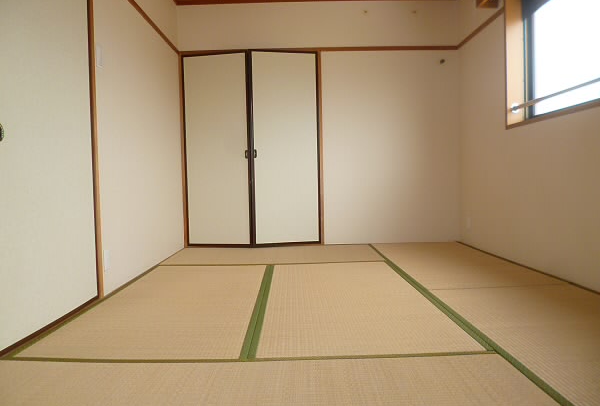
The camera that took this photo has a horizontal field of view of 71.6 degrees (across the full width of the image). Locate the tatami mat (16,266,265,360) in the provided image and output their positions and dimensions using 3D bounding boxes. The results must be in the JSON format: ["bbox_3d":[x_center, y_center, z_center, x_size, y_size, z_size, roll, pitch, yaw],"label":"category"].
[{"bbox_3d":[-0.625,0.517,2.306,0.793,0.028,1.666,-1,3,-1],"label":"tatami mat"}]

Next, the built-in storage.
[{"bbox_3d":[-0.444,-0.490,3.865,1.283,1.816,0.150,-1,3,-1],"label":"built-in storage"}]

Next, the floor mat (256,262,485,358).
[{"bbox_3d":[0.245,0.500,2.318,0.827,0.028,1.666,-1,3,-1],"label":"floor mat"}]

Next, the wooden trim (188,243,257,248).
[{"bbox_3d":[-0.755,0.406,3.896,0.627,0.035,0.040,-1,3,5],"label":"wooden trim"}]

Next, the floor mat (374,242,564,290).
[{"bbox_3d":[1.092,0.437,3.155,0.832,0.028,1.615,-1,3,-1],"label":"floor mat"}]

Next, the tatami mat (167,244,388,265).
[{"bbox_3d":[-0.199,0.439,3.544,1.740,0.028,0.802,-1,3,-1],"label":"tatami mat"}]

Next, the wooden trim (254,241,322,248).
[{"bbox_3d":[-0.114,0.394,3.905,0.656,0.035,0.040,-1,3,-6],"label":"wooden trim"}]

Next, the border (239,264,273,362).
[{"bbox_3d":[-0.198,0.503,2.312,0.060,0.012,1.666,-1,3,-1],"label":"border"}]

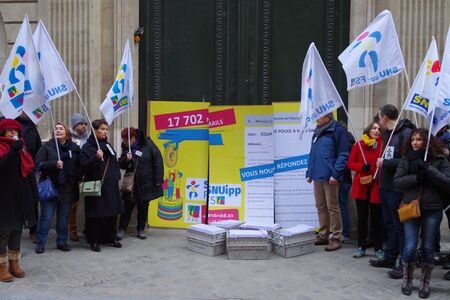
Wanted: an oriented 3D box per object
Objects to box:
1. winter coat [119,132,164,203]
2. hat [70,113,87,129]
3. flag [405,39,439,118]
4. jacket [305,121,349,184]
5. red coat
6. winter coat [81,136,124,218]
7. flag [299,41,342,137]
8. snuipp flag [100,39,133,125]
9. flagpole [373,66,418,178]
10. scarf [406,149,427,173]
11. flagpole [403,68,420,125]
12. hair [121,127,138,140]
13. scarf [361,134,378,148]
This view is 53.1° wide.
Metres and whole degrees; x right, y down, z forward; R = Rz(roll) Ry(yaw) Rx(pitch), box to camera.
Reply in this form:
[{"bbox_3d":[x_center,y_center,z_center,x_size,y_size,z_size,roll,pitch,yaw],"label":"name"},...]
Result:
[{"bbox_3d":[-1.153,0.236,6.250,0.600,0.970,0.450,2,2,34],"label":"winter coat"},{"bbox_3d":[-2.047,-0.413,6.300,0.240,0.210,0.210,2,3,40],"label":"hat"},{"bbox_3d":[2.228,-0.808,5.050,0.440,0.891,0.250,1,2,6],"label":"flag"},{"bbox_3d":[1.380,0.013,6.000,0.380,0.830,0.560,-1,3,-38],"label":"jacket"},{"bbox_3d":[1.711,0.257,5.500,0.460,0.826,0.350,0,2,-6],"label":"red coat"},{"bbox_3d":[-1.578,0.332,5.750,0.500,1.064,0.420,-1,3,-37],"label":"winter coat"},{"bbox_3d":[1.125,-0.701,5.300,0.520,1.108,0.260,1,2,9],"label":"flag"},{"bbox_3d":[-1.476,-0.936,6.150,0.460,1.170,0.200,0,2,-6],"label":"snuipp flag"},{"bbox_3d":[1.851,-0.331,4.800,0.025,1.369,0.025,22,0,0],"label":"flagpole"},{"bbox_3d":[1.766,0.106,4.150,0.210,0.250,0.200,1,2,24],"label":"scarf"},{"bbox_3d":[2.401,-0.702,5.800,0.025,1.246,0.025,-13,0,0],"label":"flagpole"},{"bbox_3d":[-1.337,-0.227,6.300,0.200,0.200,0.220,1,3,24],"label":"hair"},{"bbox_3d":[1.750,-0.103,5.450,0.230,0.166,0.200,0,2,-6],"label":"scarf"}]

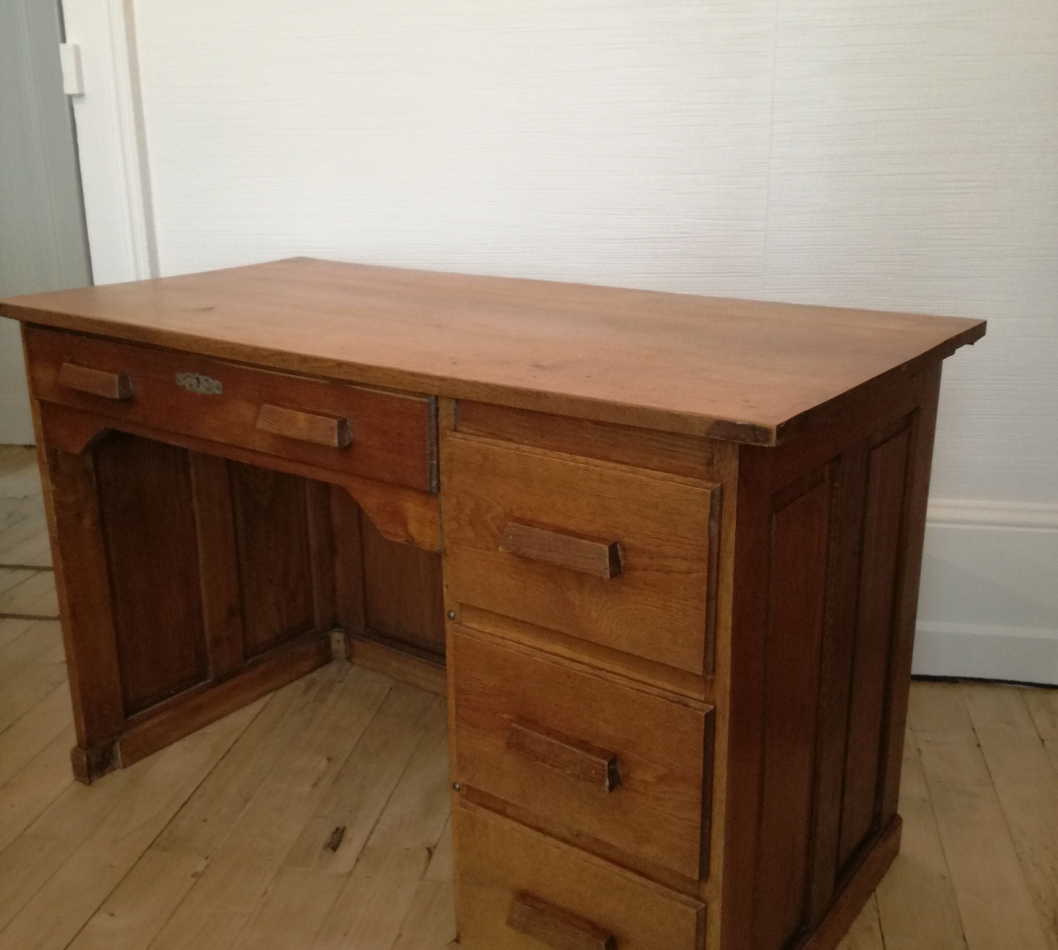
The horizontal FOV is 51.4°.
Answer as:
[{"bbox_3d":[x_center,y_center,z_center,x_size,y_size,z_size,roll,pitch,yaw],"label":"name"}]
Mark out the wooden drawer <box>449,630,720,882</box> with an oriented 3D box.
[{"bbox_3d":[0.166,0.239,1.318,0.322,0.195,0.491,11,20,35],"label":"wooden drawer"}]

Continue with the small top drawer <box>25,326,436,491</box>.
[{"bbox_3d":[-0.295,-0.147,1.551,0.784,0.110,0.491,11,20,35],"label":"small top drawer"}]

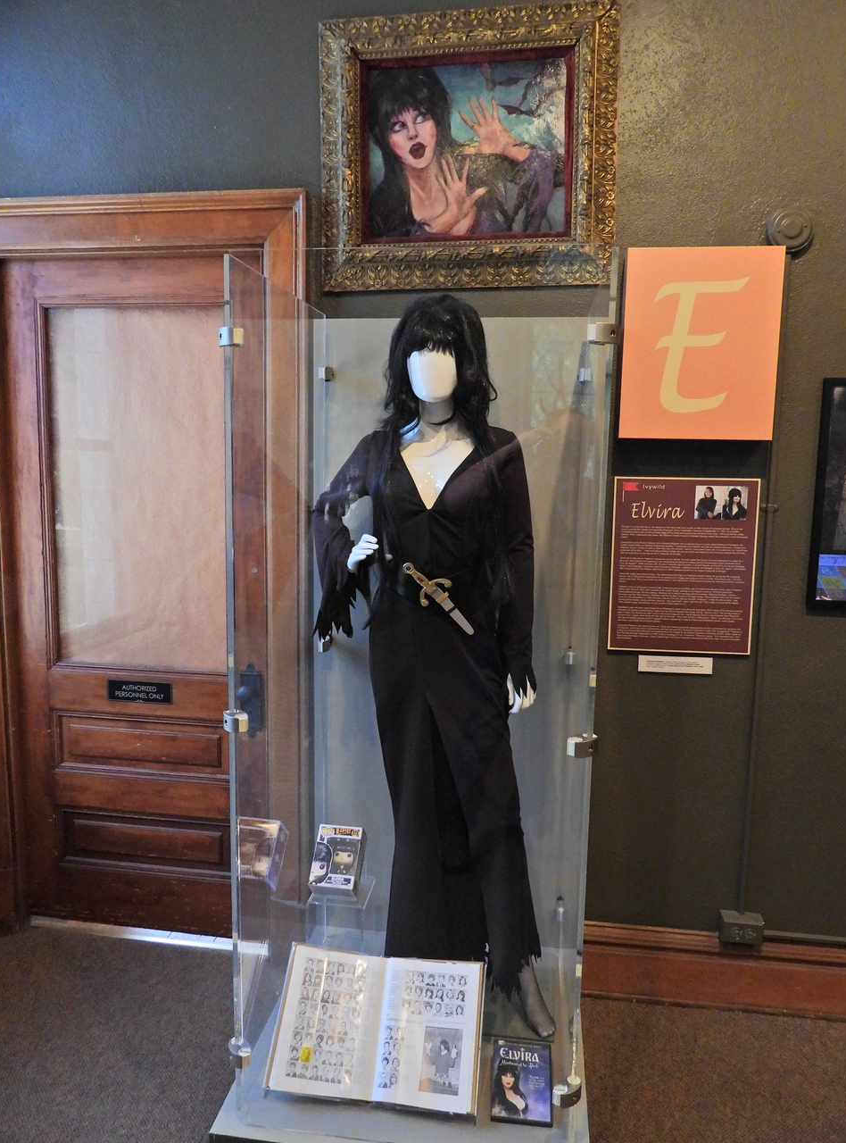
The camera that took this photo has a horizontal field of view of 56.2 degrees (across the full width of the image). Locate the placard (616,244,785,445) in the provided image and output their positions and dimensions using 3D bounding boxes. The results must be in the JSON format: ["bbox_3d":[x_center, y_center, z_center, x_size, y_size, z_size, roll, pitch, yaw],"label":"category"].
[{"bbox_3d":[0.759,-0.619,2.189,0.406,0.508,0.080,2,6,7],"label":"placard"}]

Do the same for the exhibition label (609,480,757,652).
[{"bbox_3d":[0.759,-0.016,2.319,0.406,0.508,0.018,2,6,7],"label":"exhibition label"}]

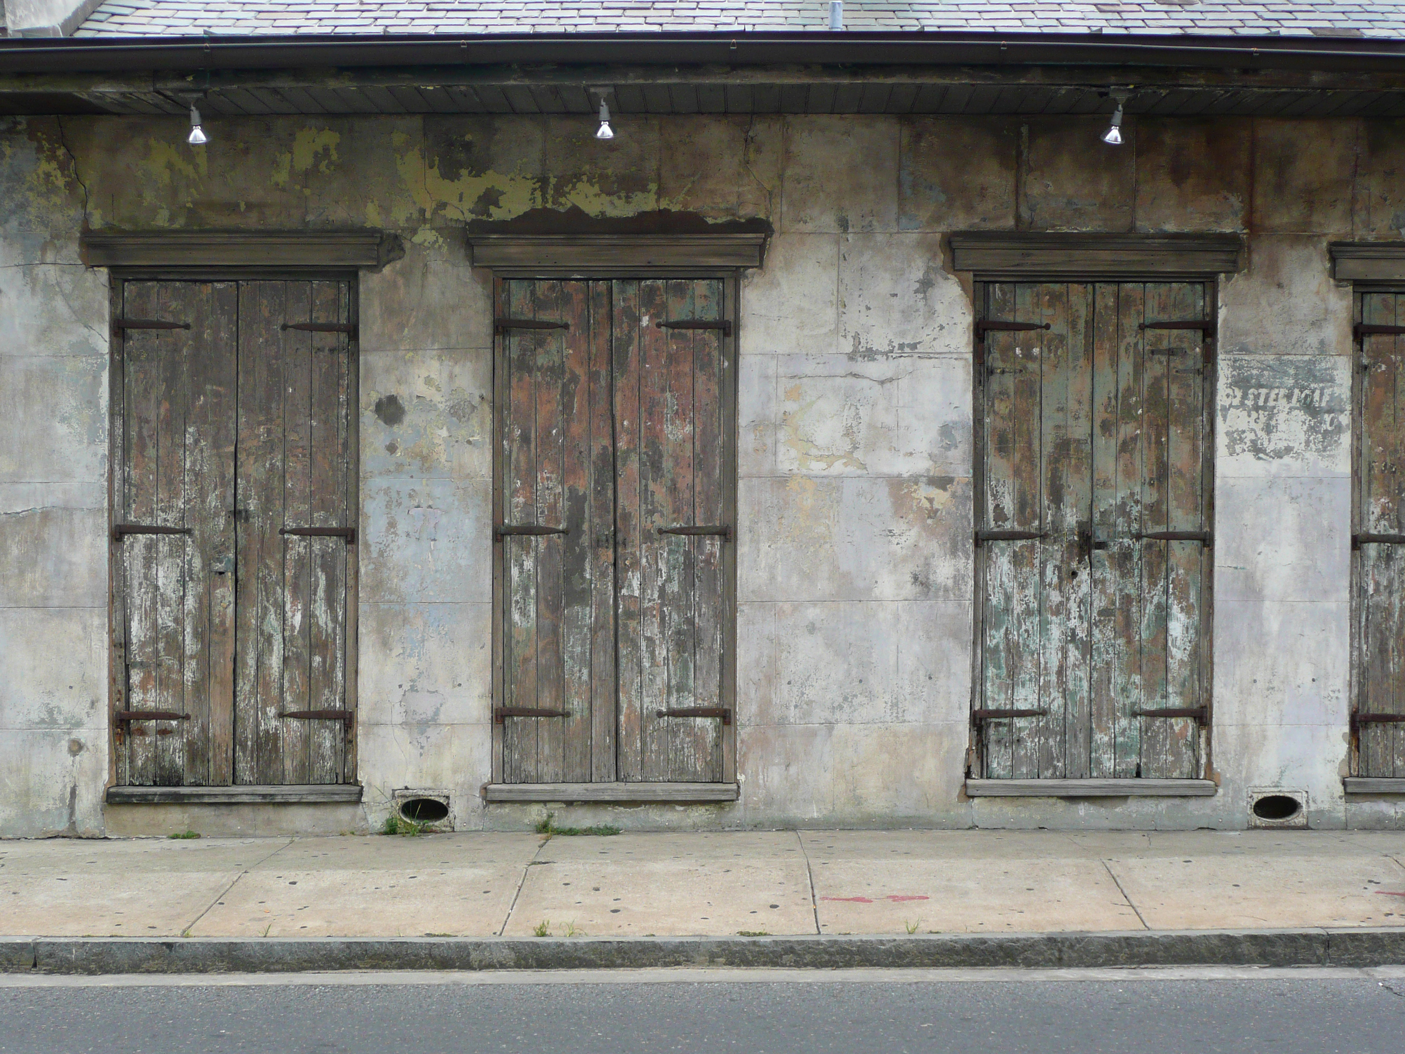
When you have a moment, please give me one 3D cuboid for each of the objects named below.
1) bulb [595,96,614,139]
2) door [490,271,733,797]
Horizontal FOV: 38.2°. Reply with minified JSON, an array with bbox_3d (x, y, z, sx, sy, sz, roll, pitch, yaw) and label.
[{"bbox_3d":[-0.446,-1.864,9.266,0.105,0.205,0.110,-2,1,0],"label":"bulb"},{"bbox_3d":[-0.435,0.021,9.920,1.175,2.474,0.080,0,1,0],"label":"door"}]

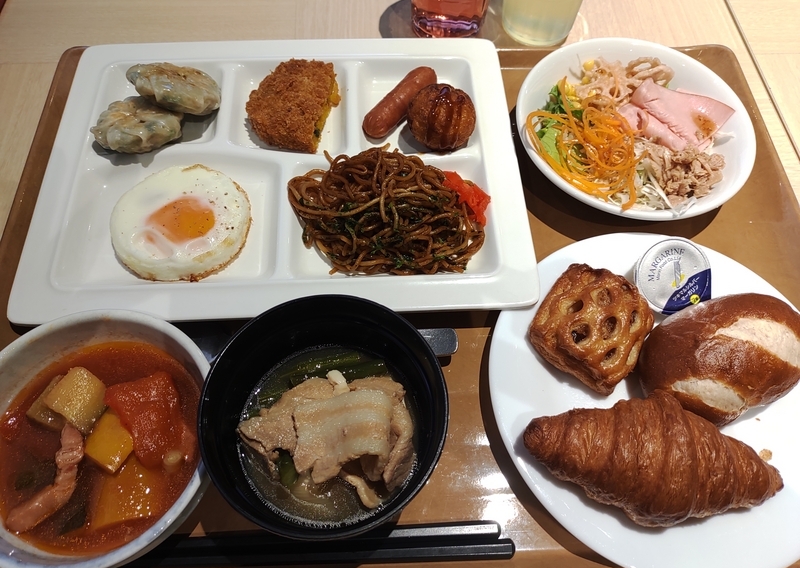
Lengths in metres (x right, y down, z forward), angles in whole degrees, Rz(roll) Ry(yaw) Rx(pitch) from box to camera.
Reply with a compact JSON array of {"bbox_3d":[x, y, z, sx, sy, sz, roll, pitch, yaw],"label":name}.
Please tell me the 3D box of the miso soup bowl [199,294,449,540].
[{"bbox_3d":[-0.034,0.070,0.307,0.112,0.066,0.112,1,62,-1],"label":"miso soup bowl"}]

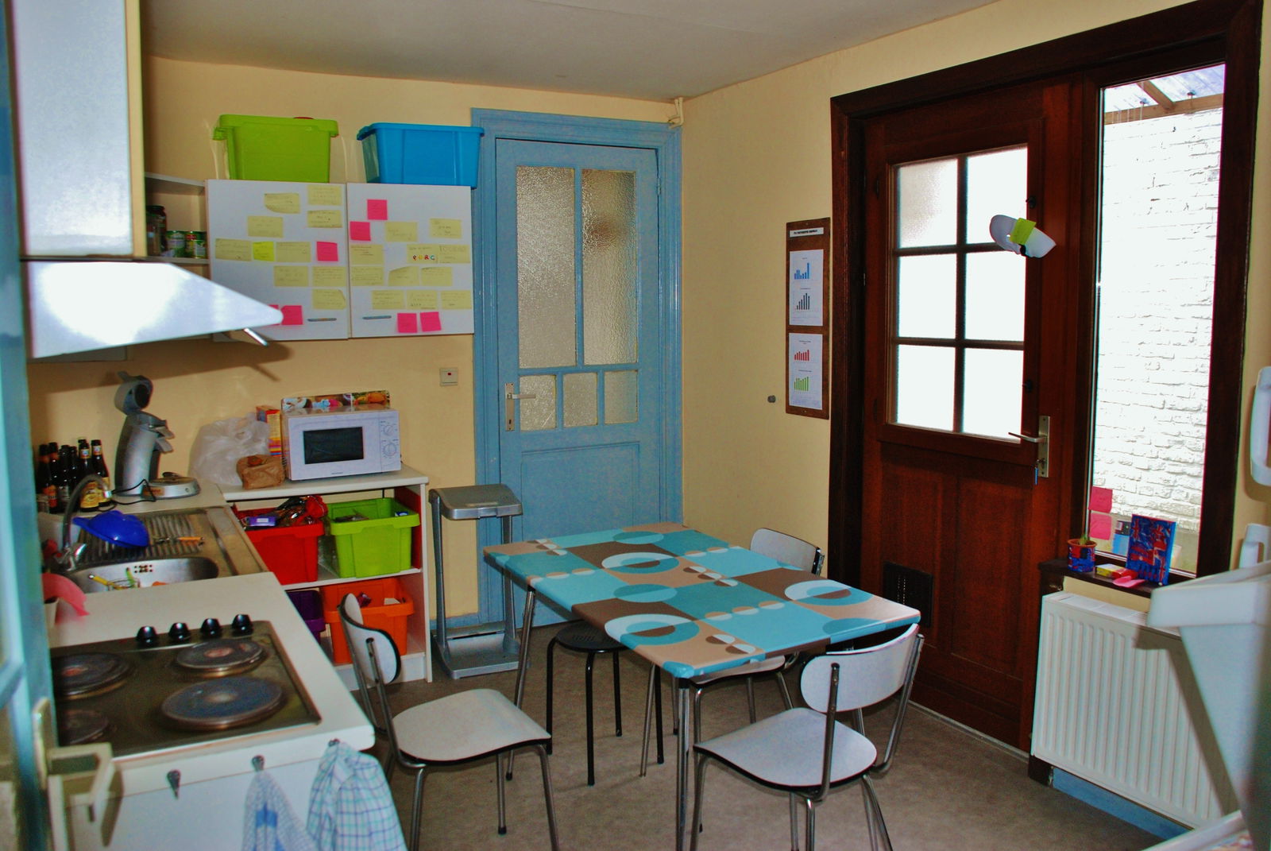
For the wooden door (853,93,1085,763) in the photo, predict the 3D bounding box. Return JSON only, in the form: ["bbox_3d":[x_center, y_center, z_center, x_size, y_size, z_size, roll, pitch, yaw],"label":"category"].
[{"bbox_3d":[1.119,-0.023,3.323,0.060,2.160,0.930,-5,9,-29],"label":"wooden door"}]

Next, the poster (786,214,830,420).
[{"bbox_3d":[0.678,-0.423,3.795,0.015,0.778,0.267,-5,9,-29],"label":"poster"}]

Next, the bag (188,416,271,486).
[{"bbox_3d":[-1.506,0.087,3.535,0.285,0.248,0.230,-5,9,-29],"label":"bag"}]

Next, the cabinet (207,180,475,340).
[{"bbox_3d":[-1.131,-0.621,3.646,0.970,0.572,0.310,-5,9,-29],"label":"cabinet"}]

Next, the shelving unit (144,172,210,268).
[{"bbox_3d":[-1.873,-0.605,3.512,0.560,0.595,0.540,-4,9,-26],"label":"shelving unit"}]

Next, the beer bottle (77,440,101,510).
[{"bbox_3d":[-1.764,0.164,3.070,0.065,0.230,0.065,-5,9,-29],"label":"beer bottle"}]

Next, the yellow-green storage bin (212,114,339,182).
[{"bbox_3d":[-1.319,-0.978,3.463,0.430,0.222,0.300,-5,9,-29],"label":"yellow-green storage bin"}]

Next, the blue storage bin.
[{"bbox_3d":[-0.850,-1.028,3.721,0.440,0.222,0.300,-5,9,-29],"label":"blue storage bin"}]

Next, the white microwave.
[{"bbox_3d":[-1.168,0.056,3.757,0.430,0.247,0.290,-5,9,-29],"label":"white microwave"}]

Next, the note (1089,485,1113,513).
[{"bbox_3d":[1.405,0.225,2.868,0.004,0.076,0.075,-5,9,-29],"label":"note"}]

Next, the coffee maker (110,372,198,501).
[{"bbox_3d":[-1.665,0.037,3.302,0.275,0.415,0.190,-2,8,-9],"label":"coffee maker"}]

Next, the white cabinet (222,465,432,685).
[{"bbox_3d":[-1.205,0.609,3.732,0.735,0.845,0.390,-5,9,-32],"label":"white cabinet"}]

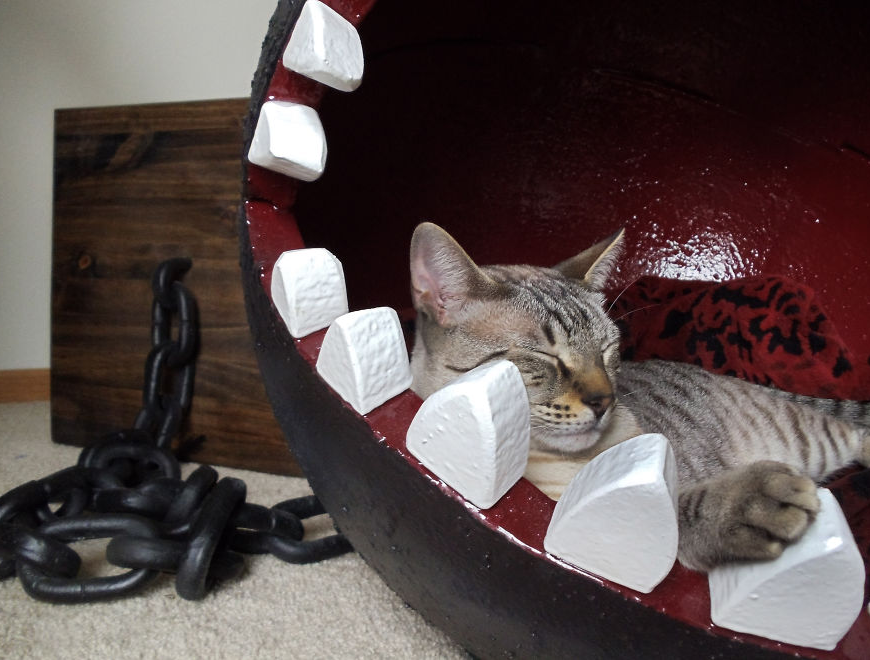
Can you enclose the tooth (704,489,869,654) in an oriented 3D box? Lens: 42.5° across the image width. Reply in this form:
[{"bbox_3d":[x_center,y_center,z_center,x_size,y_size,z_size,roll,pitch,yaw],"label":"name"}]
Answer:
[{"bbox_3d":[0.143,0.092,0.440,0.050,0.061,0.027,13,39,-2],"label":"tooth"}]

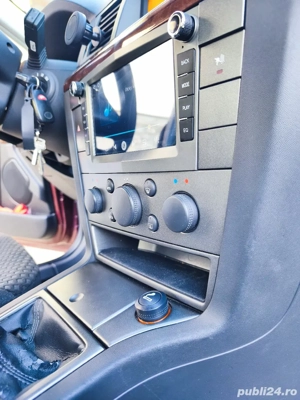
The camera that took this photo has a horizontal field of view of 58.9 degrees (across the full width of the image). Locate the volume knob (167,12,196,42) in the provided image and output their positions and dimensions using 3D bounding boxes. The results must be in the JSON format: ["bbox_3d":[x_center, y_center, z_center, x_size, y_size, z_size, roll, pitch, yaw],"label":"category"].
[{"bbox_3d":[0.026,-0.138,0.213,0.013,0.019,0.019,-7,9,-39],"label":"volume knob"}]

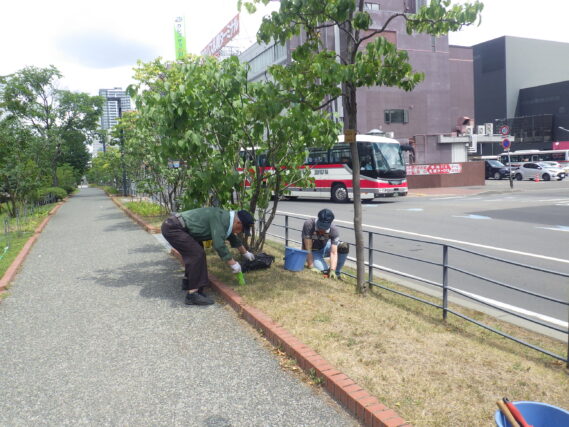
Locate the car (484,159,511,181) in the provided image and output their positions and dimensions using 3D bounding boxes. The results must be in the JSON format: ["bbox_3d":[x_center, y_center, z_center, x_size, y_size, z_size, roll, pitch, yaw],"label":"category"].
[{"bbox_3d":[19.052,-4.063,43.000,1.730,1.740,4.450,-6,7,-33],"label":"car"}]

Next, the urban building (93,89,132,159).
[{"bbox_3d":[-192.184,-93.526,525.000,34.000,95.000,30.000,-5,6,-24],"label":"urban building"}]

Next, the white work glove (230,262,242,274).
[{"bbox_3d":[-0.511,0.582,4.900,0.120,0.125,0.100,-3,6,-8],"label":"white work glove"}]

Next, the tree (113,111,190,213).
[{"bbox_3d":[-3.980,-1.604,14.200,2.500,3.200,2.500,-5,6,-24],"label":"tree"}]

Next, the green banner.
[{"bbox_3d":[-20.335,-34.315,90.000,2.200,9.000,0.400,-5,6,-24],"label":"green banner"}]

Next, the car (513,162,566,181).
[{"bbox_3d":[21.499,-3.547,39.000,1.710,1.500,4.020,-5,7,-30],"label":"car"}]

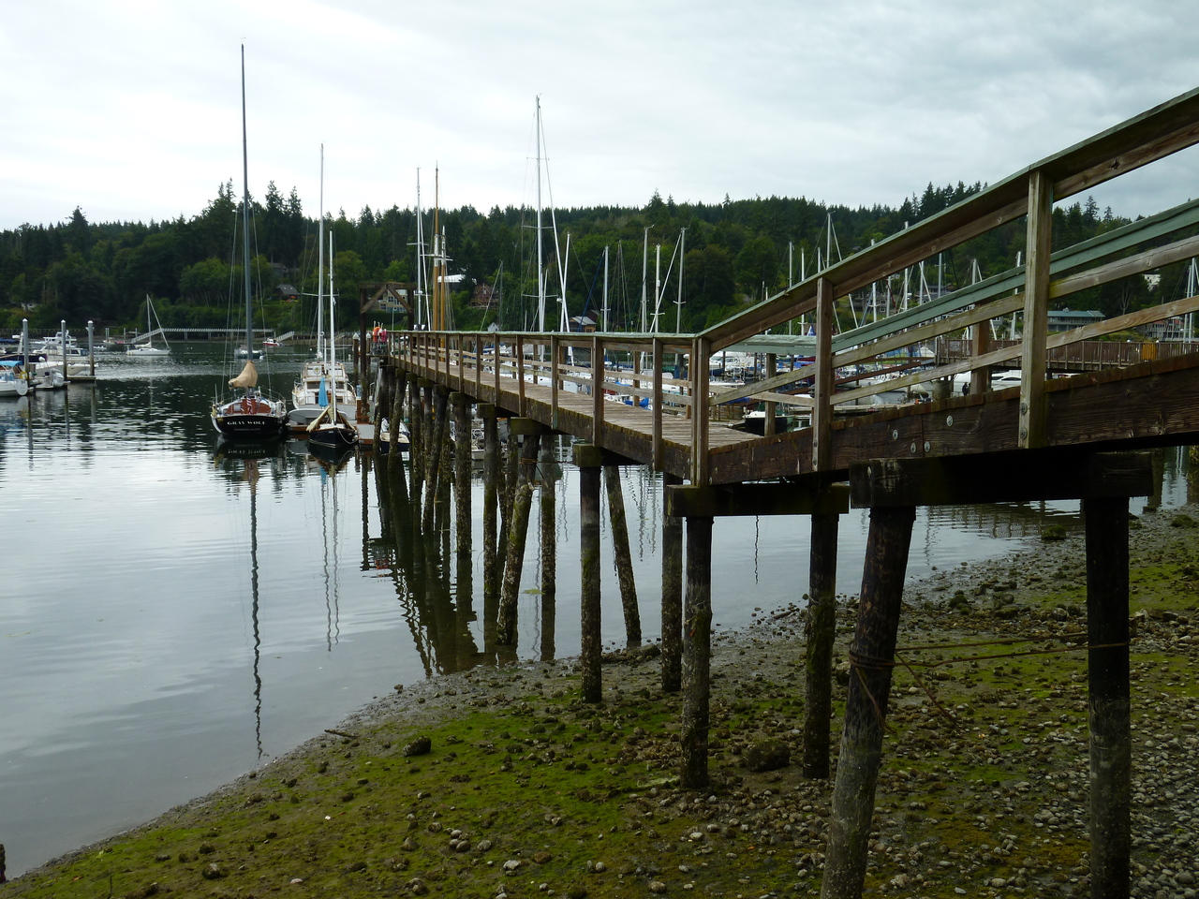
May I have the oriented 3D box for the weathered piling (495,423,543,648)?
[{"bbox_3d":[-1.422,1.593,20.159,0.285,3.756,0.285,7,4,-15],"label":"weathered piling"}]

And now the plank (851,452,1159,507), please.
[{"bbox_3d":[2.484,0.159,7.026,1.931,0.290,0.285,-2,6,-15],"label":"plank"}]

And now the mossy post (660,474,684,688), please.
[{"bbox_3d":[1.006,1.784,15.686,0.270,3.165,0.270,0,6,4],"label":"mossy post"}]

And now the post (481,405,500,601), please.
[{"bbox_3d":[-2.273,1.212,23.960,0.270,3.749,0.270,-1,6,-14],"label":"post"}]

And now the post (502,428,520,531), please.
[{"bbox_3d":[-2.178,0.830,28.506,0.255,3.651,0.255,-1,6,-14],"label":"post"}]

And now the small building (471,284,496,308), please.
[{"bbox_3d":[-43.152,-57.304,426.353,10.500,9.200,10.000,-1,6,-6],"label":"small building"}]

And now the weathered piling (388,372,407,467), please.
[{"bbox_3d":[-7.910,-0.984,44.735,0.310,3.732,0.310,6,4,-15],"label":"weathered piling"}]

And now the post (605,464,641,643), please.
[{"bbox_3d":[0.405,1.648,20.447,0.260,3.801,0.260,-6,8,1],"label":"post"}]

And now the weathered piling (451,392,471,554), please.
[{"bbox_3d":[-3.412,0.619,28.328,0.340,4.048,0.340,-1,6,-7],"label":"weathered piling"}]

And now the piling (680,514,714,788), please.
[{"bbox_3d":[0.975,2.037,11.362,0.265,2.774,0.265,-1,6,-14],"label":"piling"}]

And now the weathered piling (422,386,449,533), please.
[{"bbox_3d":[-4.591,0.404,32.191,0.270,3.922,0.270,6,4,-15],"label":"weathered piling"}]

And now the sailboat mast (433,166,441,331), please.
[{"bbox_3d":[-10.541,-11.175,74.514,0.270,14.666,0.270,-1,6,-14],"label":"sailboat mast"}]

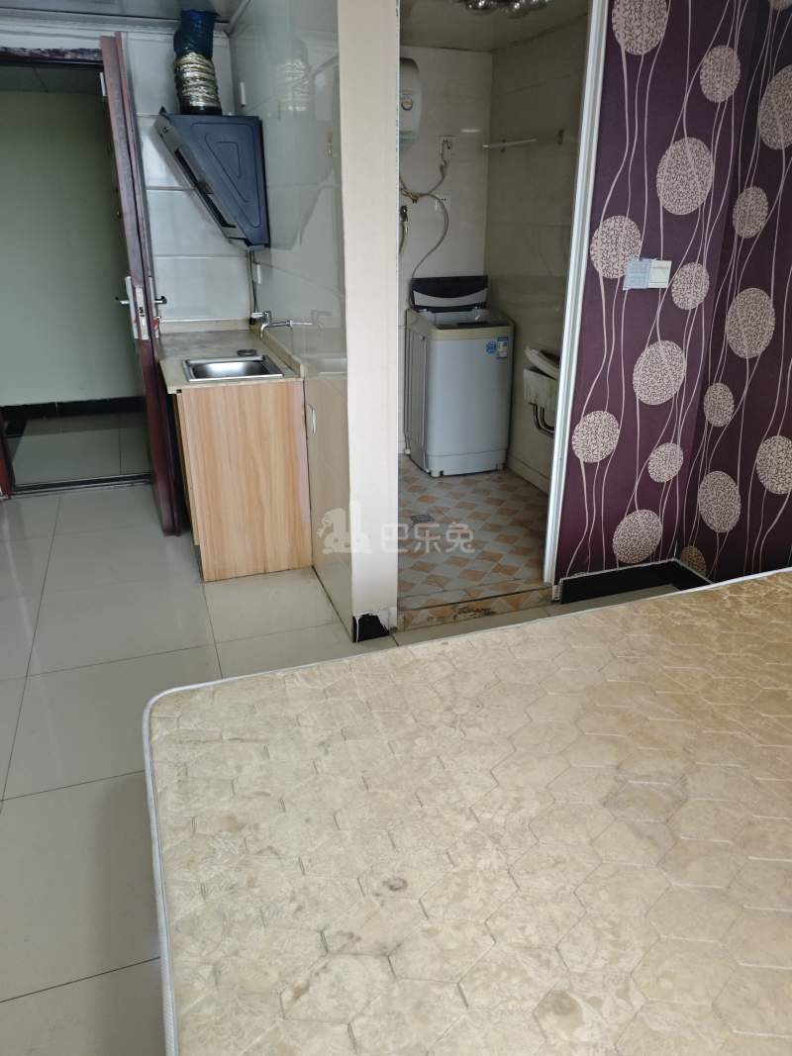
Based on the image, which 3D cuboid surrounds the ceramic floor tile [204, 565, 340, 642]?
[{"bbox_3d":[-0.527,0.285,3.003,0.476,0.010,0.577,-8,26,-17],"label":"ceramic floor tile"}]

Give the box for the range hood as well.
[{"bbox_3d":[-0.866,-1.586,3.366,0.417,0.527,0.657,-8,26,-17],"label":"range hood"}]

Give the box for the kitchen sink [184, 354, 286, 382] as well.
[{"bbox_3d":[-0.708,-0.615,3.172,0.370,0.174,0.453,-8,26,-17],"label":"kitchen sink"}]

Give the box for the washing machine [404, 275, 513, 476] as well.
[{"bbox_3d":[0.355,-0.895,4.313,0.492,1.065,0.458,-8,26,-17],"label":"washing machine"}]

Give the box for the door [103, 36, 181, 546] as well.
[{"bbox_3d":[-1.196,-1.054,3.465,0.060,2.020,0.831,-8,26,-17],"label":"door"}]

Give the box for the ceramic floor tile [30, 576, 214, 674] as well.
[{"bbox_3d":[-1.020,0.345,2.758,0.600,0.010,0.600,-8,24,-18],"label":"ceramic floor tile"}]

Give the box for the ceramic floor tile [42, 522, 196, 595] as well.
[{"bbox_3d":[-1.248,0.118,3.361,0.624,0.010,0.597,-8,26,-17],"label":"ceramic floor tile"}]

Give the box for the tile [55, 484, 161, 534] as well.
[{"bbox_3d":[-1.440,-0.116,3.875,0.624,0.010,0.597,-8,26,-17],"label":"tile"}]

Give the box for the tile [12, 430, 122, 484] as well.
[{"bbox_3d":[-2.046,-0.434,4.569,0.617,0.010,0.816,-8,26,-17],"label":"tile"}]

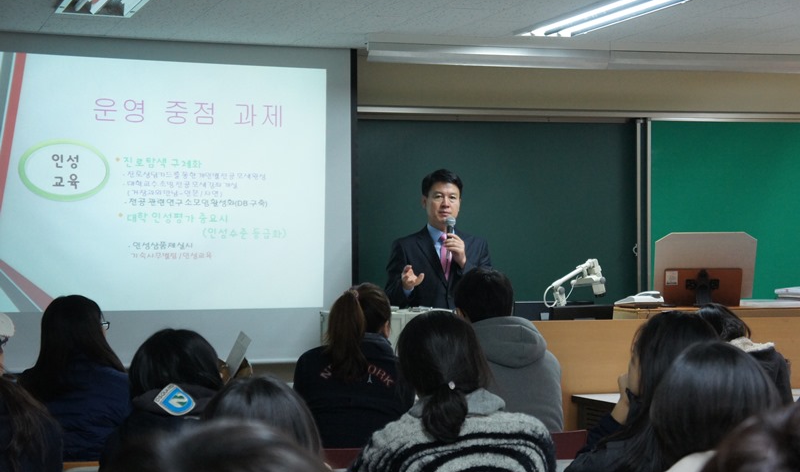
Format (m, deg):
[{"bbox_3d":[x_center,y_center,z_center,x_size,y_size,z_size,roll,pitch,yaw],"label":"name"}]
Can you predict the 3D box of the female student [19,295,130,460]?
[{"bbox_3d":[-1.010,0.790,4.630,0.460,1.220,0.720,-1,0,-6],"label":"female student"}]

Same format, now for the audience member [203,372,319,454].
[{"bbox_3d":[-0.248,0.781,2.526,0.450,1.120,0.620,0,-1,-15],"label":"audience member"}]

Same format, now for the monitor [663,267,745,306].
[{"bbox_3d":[1.345,0.235,6.800,0.380,0.220,0.130,-1,18,-3],"label":"monitor"}]

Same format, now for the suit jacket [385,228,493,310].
[{"bbox_3d":[0.178,0.290,6.880,0.520,0.680,0.380,0,0,-12],"label":"suit jacket"}]

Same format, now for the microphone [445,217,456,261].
[{"bbox_3d":[0.220,0.011,6.730,0.050,0.210,0.050,3,-21,1],"label":"microphone"}]

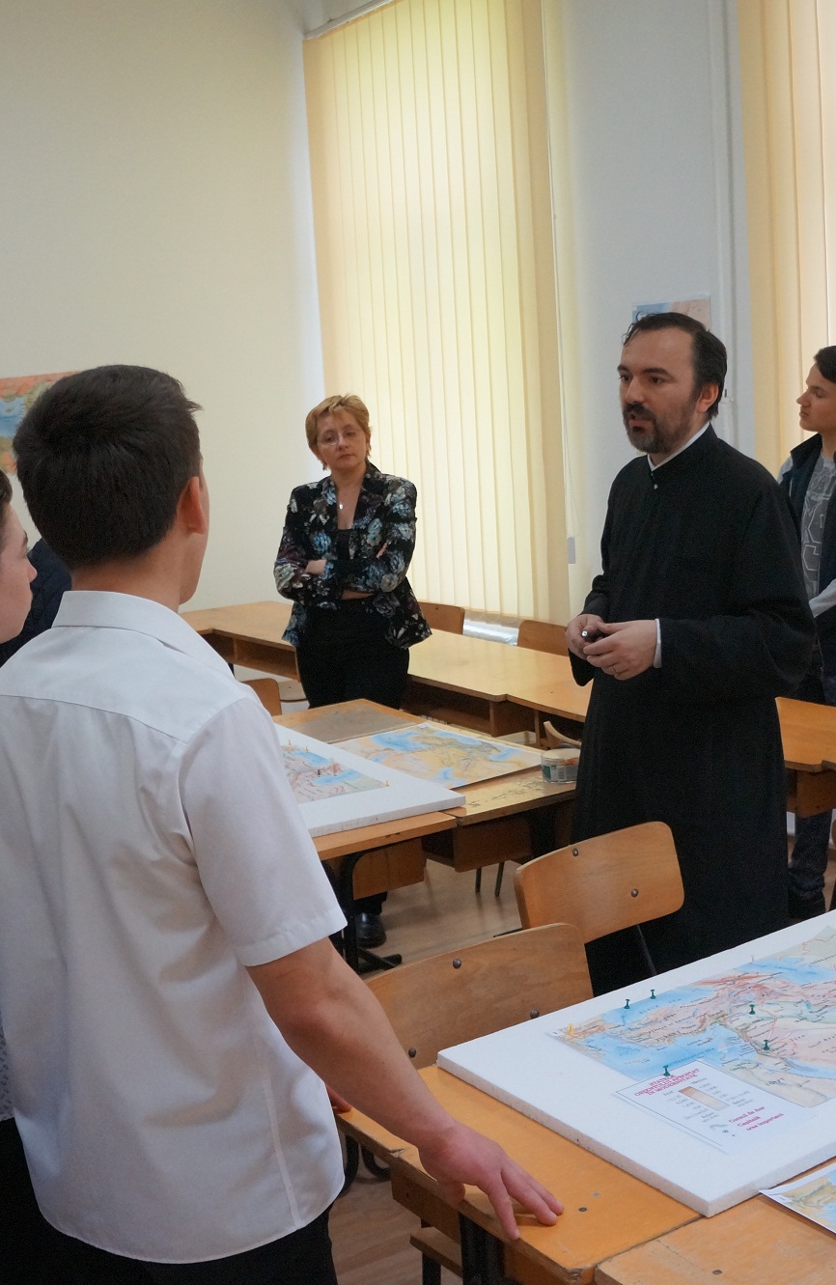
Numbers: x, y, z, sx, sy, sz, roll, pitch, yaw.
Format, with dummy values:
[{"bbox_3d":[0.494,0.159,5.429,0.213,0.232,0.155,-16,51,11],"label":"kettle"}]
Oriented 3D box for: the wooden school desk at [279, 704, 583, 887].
[{"bbox_3d":[-0.013,0.643,3.741,0.510,0.750,1.240,-9,11,-32],"label":"wooden school desk"}]

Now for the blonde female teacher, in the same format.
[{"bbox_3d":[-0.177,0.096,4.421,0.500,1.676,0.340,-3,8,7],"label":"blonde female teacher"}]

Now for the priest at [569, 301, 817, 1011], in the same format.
[{"bbox_3d":[0.539,0.231,2.864,0.540,1.726,0.400,3,10,41],"label":"priest"}]

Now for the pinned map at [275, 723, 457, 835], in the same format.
[{"bbox_3d":[-0.363,0.321,3.421,0.500,0.022,1.000,-9,11,-28],"label":"pinned map"}]

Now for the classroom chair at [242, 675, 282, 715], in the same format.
[{"bbox_3d":[-0.516,0.552,4.376,0.420,0.785,0.460,-8,10,-25],"label":"classroom chair"}]

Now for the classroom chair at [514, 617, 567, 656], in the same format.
[{"bbox_3d":[0.346,0.340,5.654,0.480,0.800,0.400,-8,9,-31],"label":"classroom chair"}]

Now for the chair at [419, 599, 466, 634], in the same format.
[{"bbox_3d":[-0.048,0.252,6.017,0.460,0.785,0.420,-9,11,-32],"label":"chair"}]

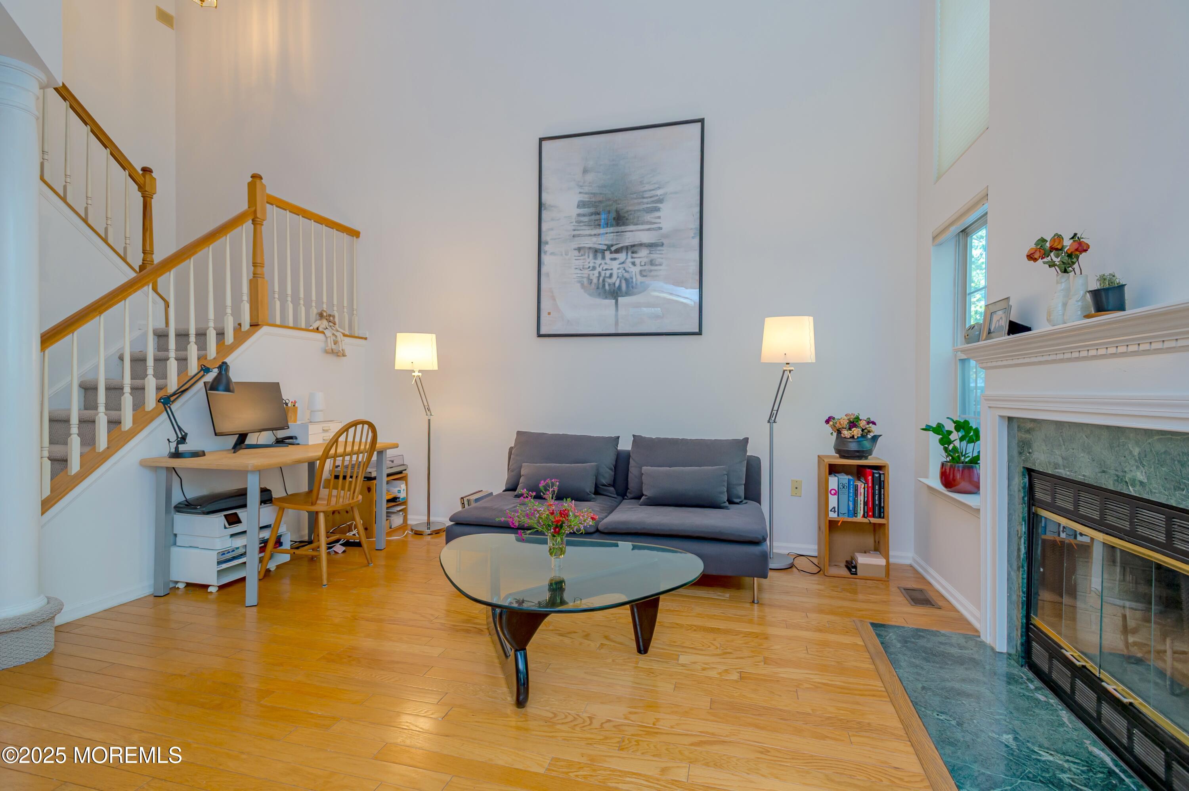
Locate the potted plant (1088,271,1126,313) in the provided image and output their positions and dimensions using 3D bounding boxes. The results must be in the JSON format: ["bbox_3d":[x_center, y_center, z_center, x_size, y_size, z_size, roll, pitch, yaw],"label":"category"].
[{"bbox_3d":[1.516,-0.299,1.659,0.085,0.125,0.085,1,0,14],"label":"potted plant"}]

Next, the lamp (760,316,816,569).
[{"bbox_3d":[1.227,0.295,3.666,0.392,1.612,0.340,1,0,14],"label":"lamp"}]

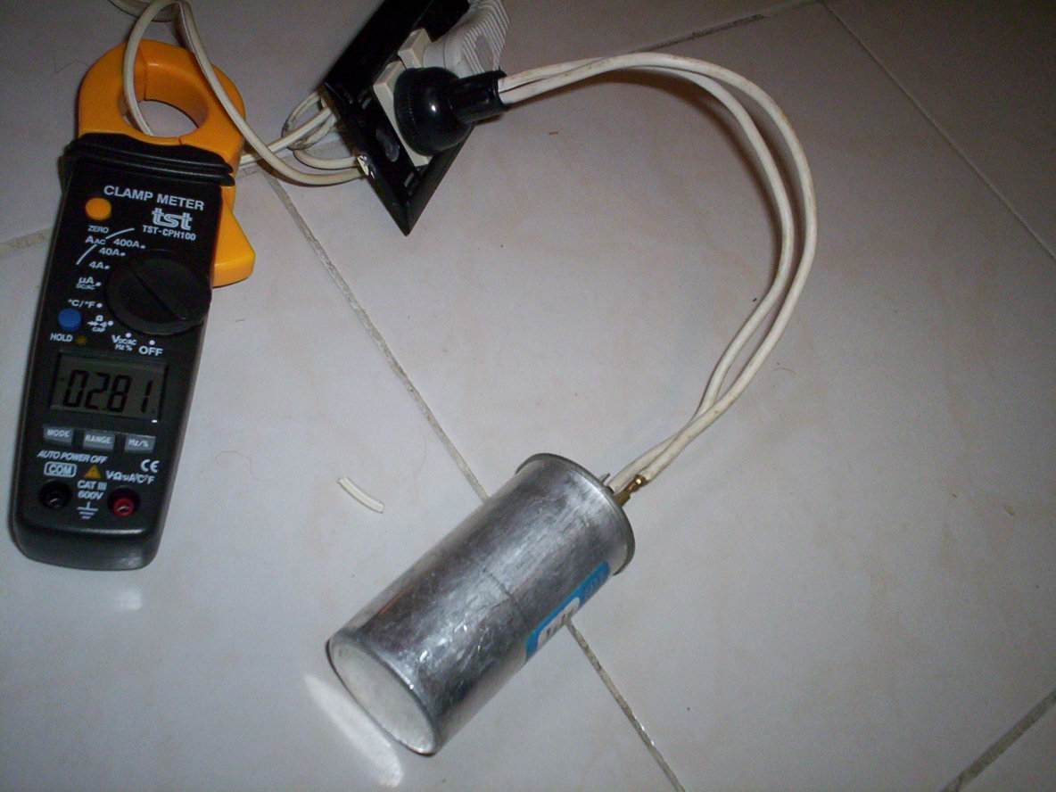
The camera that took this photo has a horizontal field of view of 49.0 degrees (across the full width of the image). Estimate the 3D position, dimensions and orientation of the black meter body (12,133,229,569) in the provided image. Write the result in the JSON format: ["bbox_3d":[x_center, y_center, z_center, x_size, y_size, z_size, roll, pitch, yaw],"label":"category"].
[{"bbox_3d":[-0.128,-0.018,0.367,0.054,0.037,0.146,6,58,-16],"label":"black meter body"}]

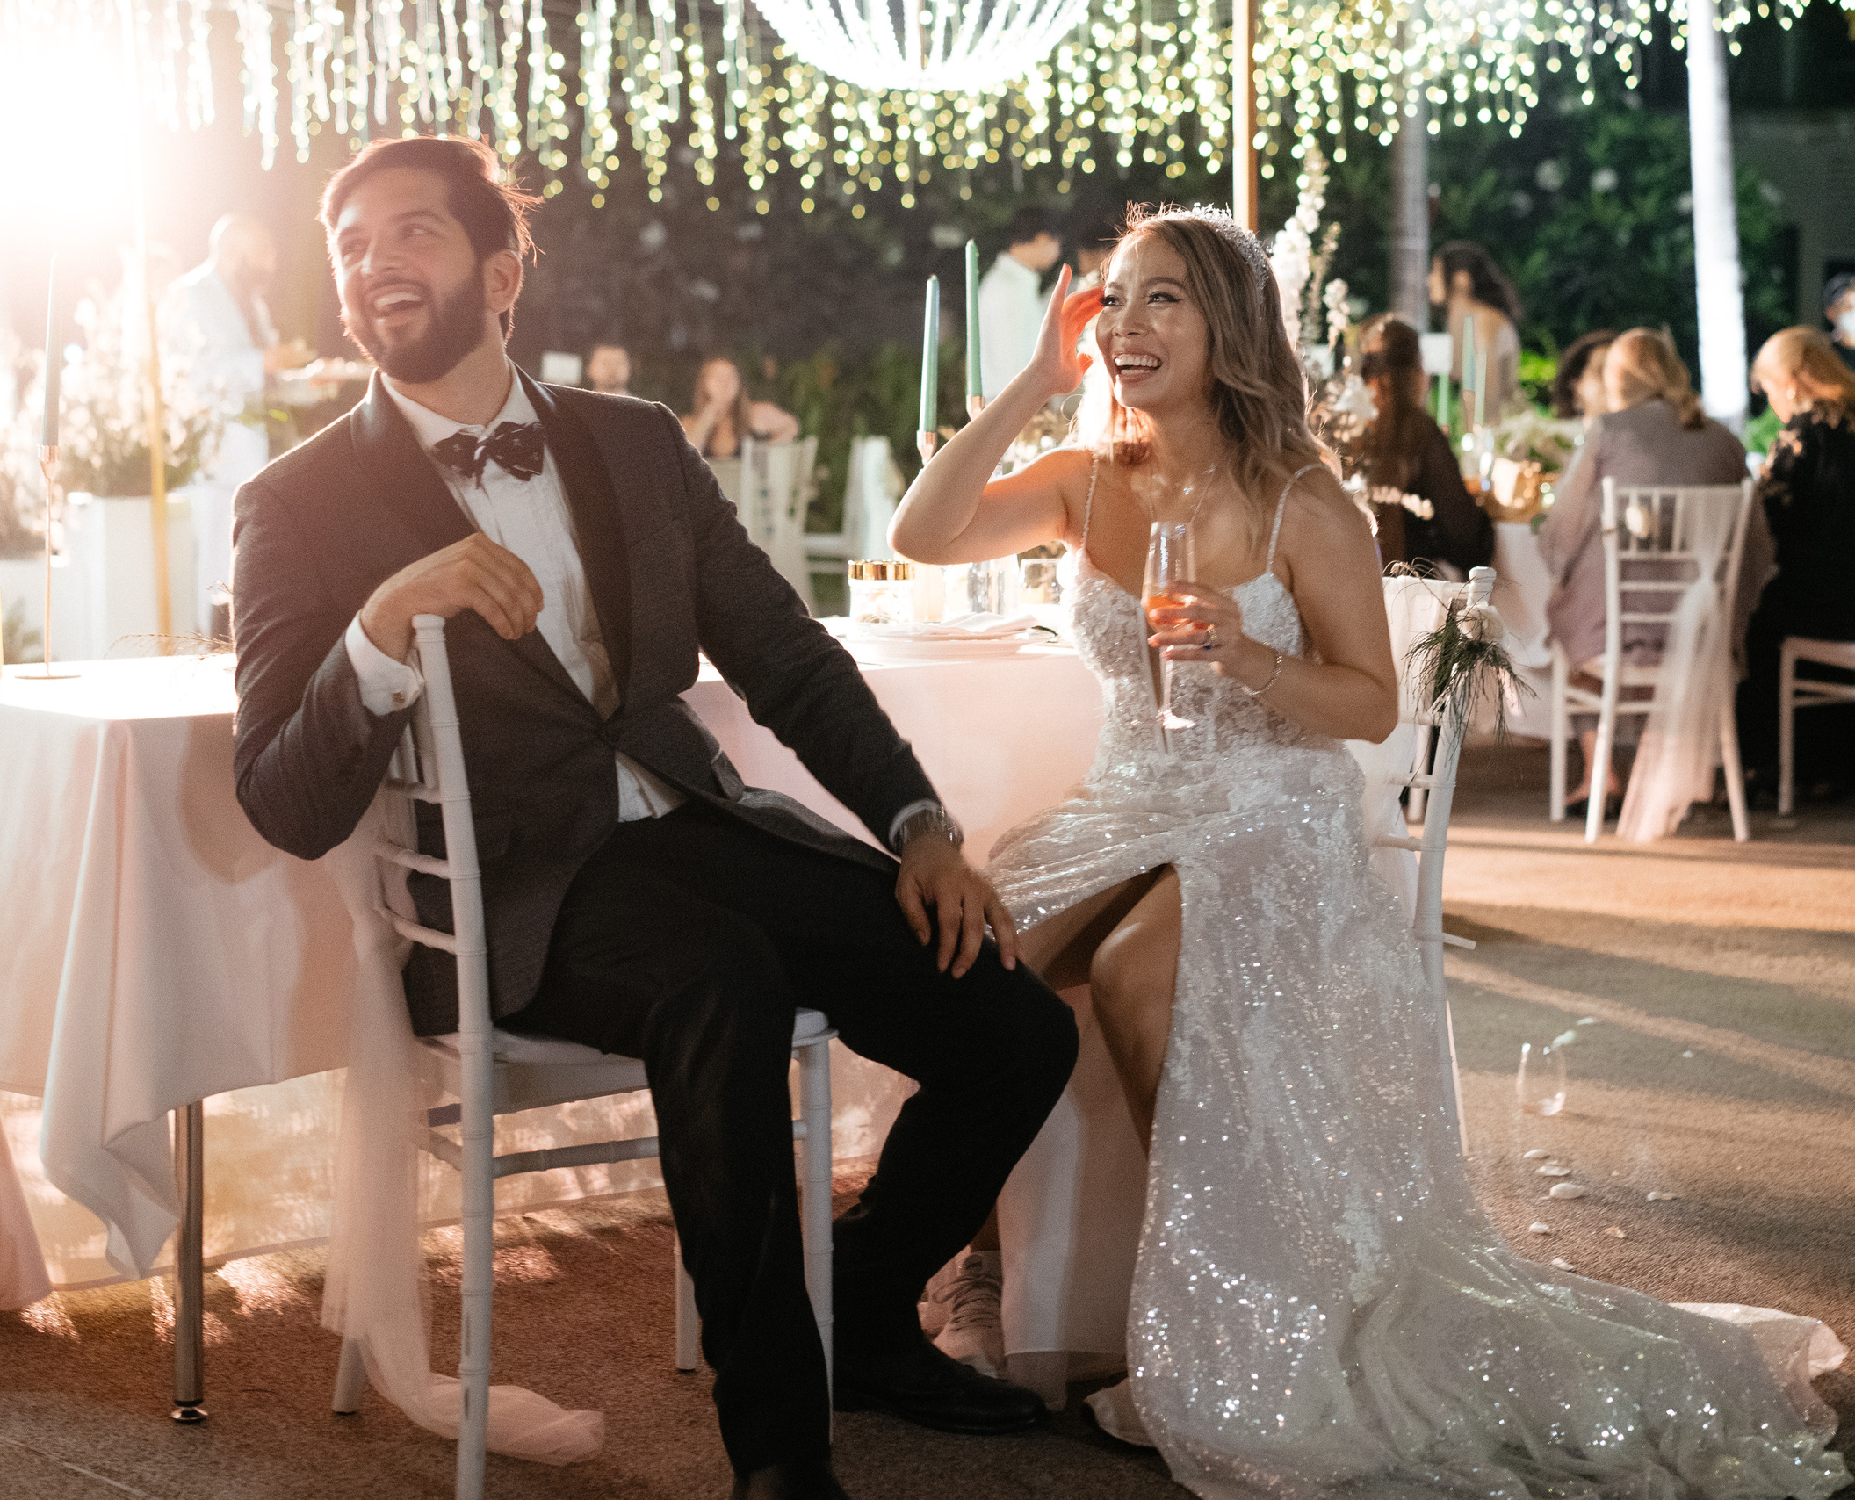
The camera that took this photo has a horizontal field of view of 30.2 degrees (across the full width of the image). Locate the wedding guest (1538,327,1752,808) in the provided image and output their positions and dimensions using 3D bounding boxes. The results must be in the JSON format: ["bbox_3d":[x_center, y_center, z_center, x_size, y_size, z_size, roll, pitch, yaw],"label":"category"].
[{"bbox_3d":[1.855,-0.452,8.889,0.530,1.280,0.720,-1,6,-12],"label":"wedding guest"}]

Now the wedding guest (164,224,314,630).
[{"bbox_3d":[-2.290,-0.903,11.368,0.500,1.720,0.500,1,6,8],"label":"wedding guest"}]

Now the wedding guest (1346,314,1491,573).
[{"bbox_3d":[1.300,-0.524,9.467,0.500,1.360,0.780,2,6,22],"label":"wedding guest"}]

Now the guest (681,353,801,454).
[{"bbox_3d":[-0.941,-1.319,17.156,0.560,1.270,0.650,-1,6,-7],"label":"guest"}]

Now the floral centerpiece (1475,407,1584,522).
[{"bbox_3d":[1.830,-0.859,10.387,0.360,0.345,0.360,0,6,0],"label":"floral centerpiece"}]

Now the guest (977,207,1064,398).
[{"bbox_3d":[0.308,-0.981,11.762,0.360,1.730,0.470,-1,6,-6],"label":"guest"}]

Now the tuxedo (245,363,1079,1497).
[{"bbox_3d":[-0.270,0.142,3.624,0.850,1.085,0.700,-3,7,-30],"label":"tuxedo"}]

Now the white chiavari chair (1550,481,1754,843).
[{"bbox_3d":[1.838,-0.246,8.742,0.415,0.905,0.440,-1,6,-5],"label":"white chiavari chair"}]

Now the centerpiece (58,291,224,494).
[{"bbox_3d":[-2.057,-0.922,8.953,0.435,0.530,0.435,0,6,0],"label":"centerpiece"}]

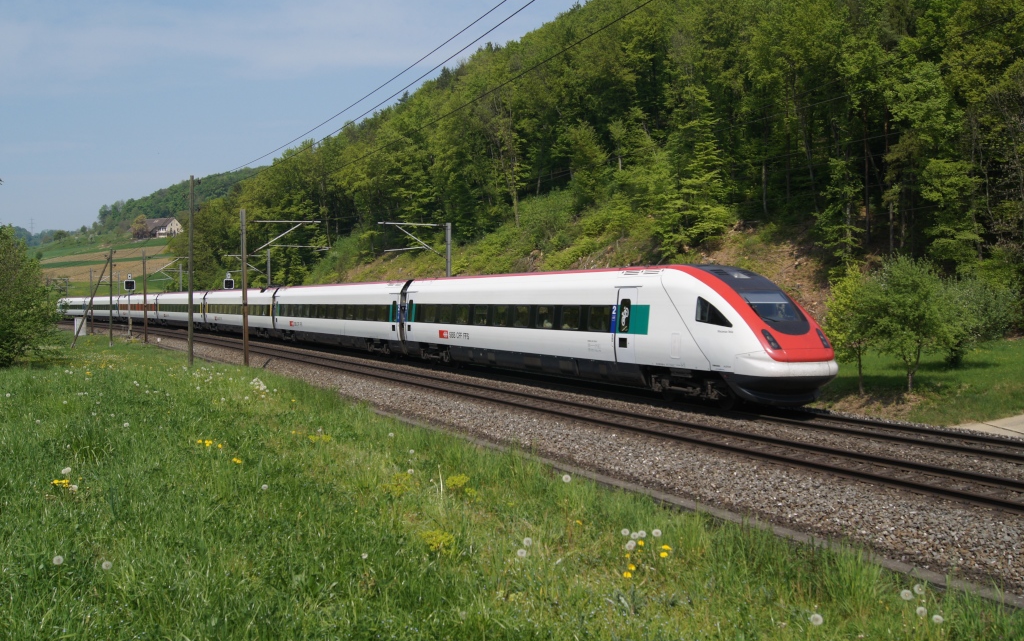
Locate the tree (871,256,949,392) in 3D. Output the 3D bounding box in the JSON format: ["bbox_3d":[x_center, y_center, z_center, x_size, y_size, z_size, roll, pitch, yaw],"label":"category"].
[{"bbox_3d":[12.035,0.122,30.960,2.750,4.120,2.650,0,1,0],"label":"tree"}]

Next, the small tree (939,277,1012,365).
[{"bbox_3d":[18.035,0.020,39.966,3.200,3.560,3.000,0,1,0],"label":"small tree"}]

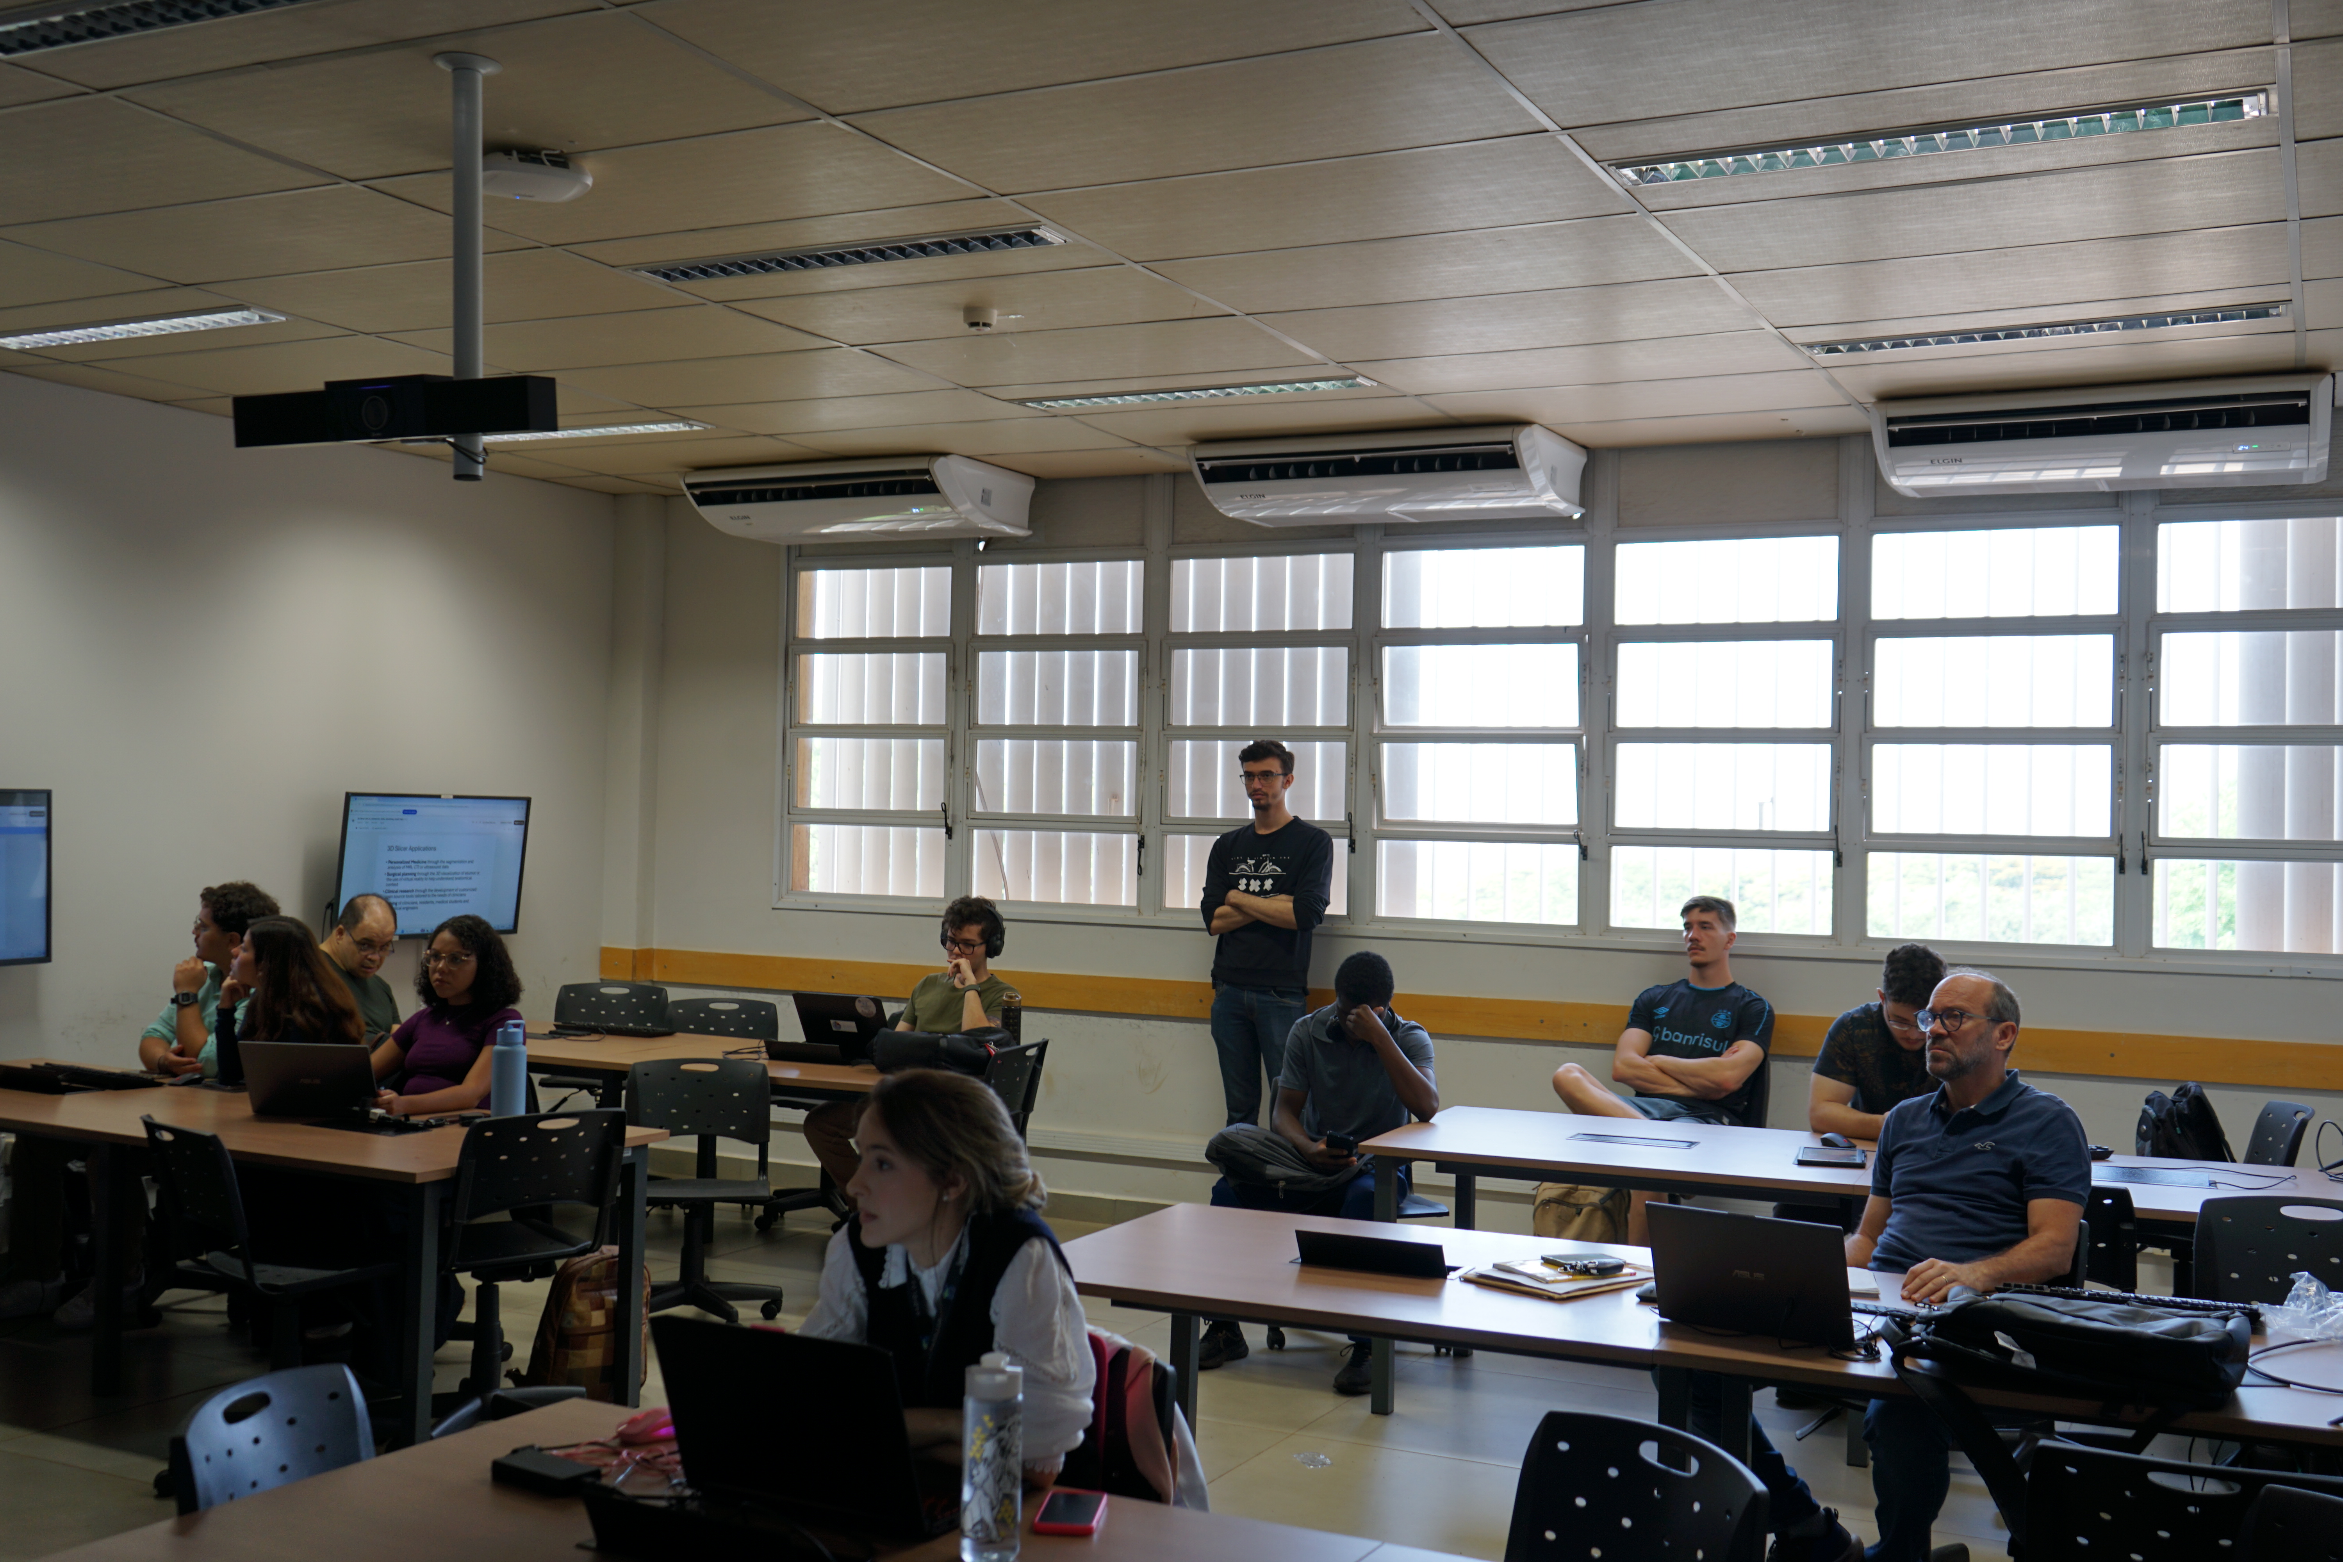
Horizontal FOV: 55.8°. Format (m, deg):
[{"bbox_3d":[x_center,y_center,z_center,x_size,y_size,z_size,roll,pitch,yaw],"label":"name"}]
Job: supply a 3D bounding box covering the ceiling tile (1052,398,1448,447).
[{"bbox_3d":[0.323,-1.232,7.552,1.250,0.020,0.620,1,0,26],"label":"ceiling tile"}]

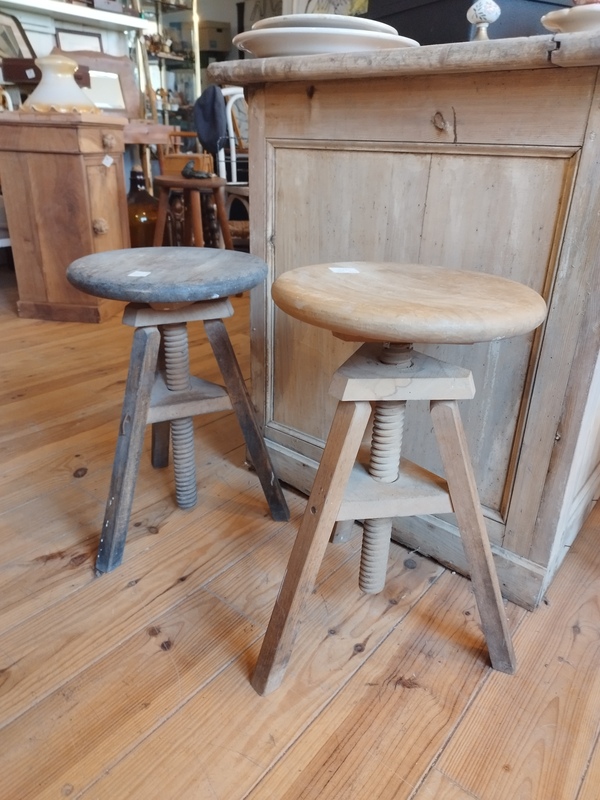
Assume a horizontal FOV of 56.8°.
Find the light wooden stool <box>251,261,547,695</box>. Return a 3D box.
[{"bbox_3d":[0.116,0.096,0.810,0.393,0.552,0.390,-2,24,-9],"label":"light wooden stool"}]

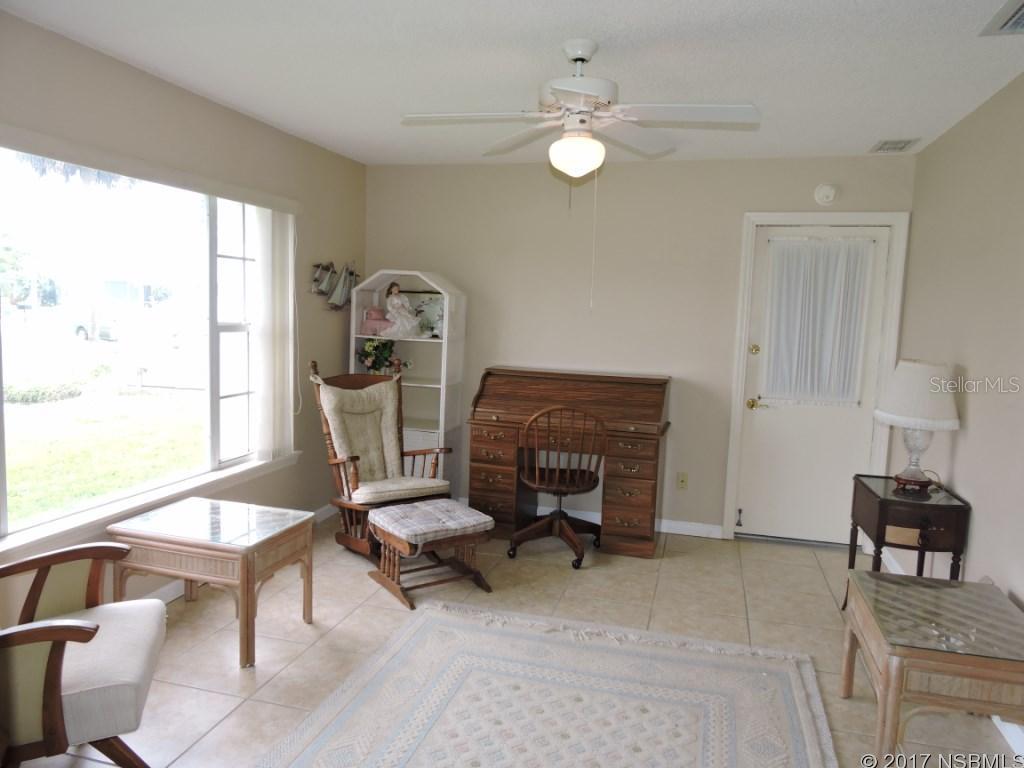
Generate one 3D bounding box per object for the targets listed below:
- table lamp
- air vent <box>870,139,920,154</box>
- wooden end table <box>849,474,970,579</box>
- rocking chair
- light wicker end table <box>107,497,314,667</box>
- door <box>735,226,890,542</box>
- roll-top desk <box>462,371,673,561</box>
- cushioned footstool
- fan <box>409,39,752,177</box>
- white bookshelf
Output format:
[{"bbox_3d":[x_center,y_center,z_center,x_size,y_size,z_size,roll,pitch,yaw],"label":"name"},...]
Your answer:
[{"bbox_3d":[1.804,0.198,3.166,0.348,0.605,0.348,4,6,15],"label":"table lamp"},{"bbox_3d":[2.162,-1.344,4.027,0.198,0.020,0.350,4,6,15],"label":"air vent"},{"bbox_3d":[1.802,0.837,3.293,0.373,0.700,0.505,4,6,15],"label":"wooden end table"},{"bbox_3d":[-0.764,0.454,4.323,0.680,1.070,0.770,-3,8,-38],"label":"rocking chair"},{"bbox_3d":[-1.293,0.848,3.121,0.697,0.508,0.507,4,6,15],"label":"light wicker end table"},{"bbox_3d":[1.871,0.022,4.472,0.772,1.985,0.045,4,6,15],"label":"door"},{"bbox_3d":[0.366,0.466,4.586,1.223,1.068,0.535,4,6,15],"label":"roll-top desk"},{"bbox_3d":[-0.441,0.873,3.727,0.500,0.390,0.500,-2,7,-34],"label":"cushioned footstool"},{"bbox_3d":[0.257,-1.025,2.670,1.290,0.485,1.290,4,6,15],"label":"fan"},{"bbox_3d":[-0.722,0.076,4.960,0.705,1.690,0.375,4,6,15],"label":"white bookshelf"}]

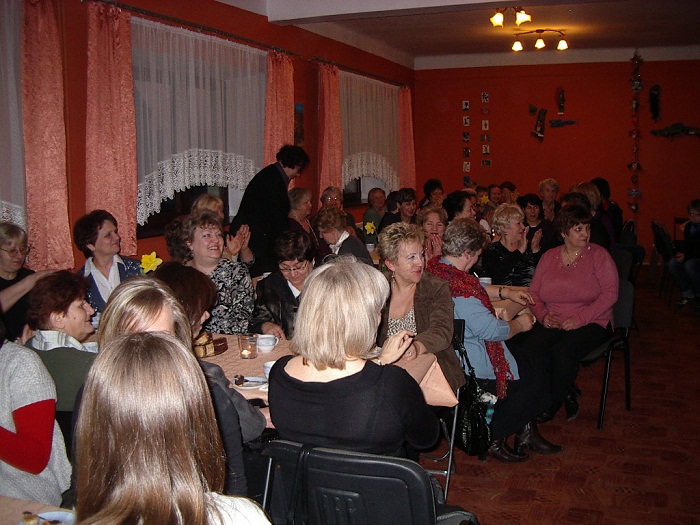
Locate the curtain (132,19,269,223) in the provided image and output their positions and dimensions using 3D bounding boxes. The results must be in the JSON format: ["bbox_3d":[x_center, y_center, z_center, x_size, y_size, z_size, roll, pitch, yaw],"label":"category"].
[{"bbox_3d":[-1.196,-1.162,6.642,0.100,1.508,2.093,3,8,22],"label":"curtain"}]

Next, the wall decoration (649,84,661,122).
[{"bbox_3d":[4.345,-2.269,10.964,0.170,0.550,0.100,3,8,22],"label":"wall decoration"}]

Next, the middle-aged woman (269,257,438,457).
[{"bbox_3d":[0.044,0.608,2.301,0.530,1.290,0.780,2,8,20],"label":"middle-aged woman"}]

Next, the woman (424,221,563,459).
[{"bbox_3d":[0.752,0.395,4.000,0.700,1.220,0.480,-3,8,-18],"label":"woman"}]

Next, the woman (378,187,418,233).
[{"bbox_3d":[0.505,-0.086,7.404,0.460,1.260,0.650,-1,8,-8],"label":"woman"}]

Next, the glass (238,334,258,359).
[{"bbox_3d":[-0.409,0.340,3.100,0.078,0.086,0.078,0,8,0],"label":"glass"}]

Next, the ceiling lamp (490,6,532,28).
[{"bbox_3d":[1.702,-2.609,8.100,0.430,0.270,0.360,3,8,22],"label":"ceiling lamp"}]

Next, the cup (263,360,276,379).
[{"bbox_3d":[-0.271,0.399,2.809,0.100,0.074,0.085,0,8,0],"label":"cup"}]

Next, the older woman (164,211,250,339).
[{"bbox_3d":[-0.686,0.406,3.750,0.520,1.280,0.620,-3,8,-18],"label":"older woman"}]

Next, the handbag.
[{"bbox_3d":[0.593,0.605,3.720,0.150,0.630,0.240,-4,8,-24],"label":"handbag"}]

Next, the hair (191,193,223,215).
[{"bbox_3d":[-0.934,-0.358,5.000,0.210,0.220,0.190,5,9,36],"label":"hair"}]

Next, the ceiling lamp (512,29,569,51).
[{"bbox_3d":[2.330,-2.716,9.400,0.660,0.250,0.150,3,8,22],"label":"ceiling lamp"}]

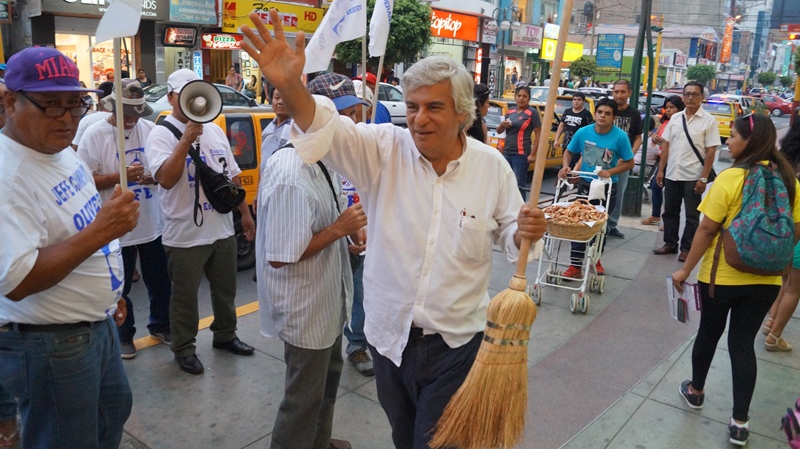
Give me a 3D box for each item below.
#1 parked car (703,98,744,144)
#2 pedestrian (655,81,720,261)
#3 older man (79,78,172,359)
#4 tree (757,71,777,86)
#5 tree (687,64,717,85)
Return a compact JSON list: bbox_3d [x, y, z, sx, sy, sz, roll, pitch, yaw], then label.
[{"bbox_3d":[11.867,-3.884,22.437,1.660,1.460,4.200,11,16,34],"label":"parked car"},{"bbox_3d":[2.921,-0.539,5.957,0.550,1.680,0.360,13,18,39],"label":"pedestrian"},{"bbox_3d":[-1.594,-0.056,3.542,0.430,1.640,0.530,13,18,40],"label":"older man"},{"bbox_3d":[46.752,-17.516,76.610,2.400,3.750,2.400,12,17,38],"label":"tree"},{"bbox_3d":[17.593,-7.761,35.000,1.850,3.300,1.850,2,13,0],"label":"tree"}]

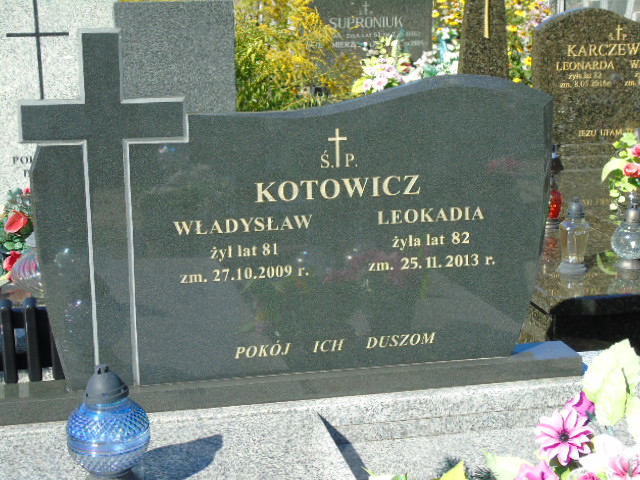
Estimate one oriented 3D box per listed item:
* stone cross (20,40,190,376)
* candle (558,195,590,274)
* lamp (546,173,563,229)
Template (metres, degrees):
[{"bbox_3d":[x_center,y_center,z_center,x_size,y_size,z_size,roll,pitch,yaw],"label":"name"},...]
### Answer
[{"bbox_3d":[-0.475,-0.063,2.572,0.353,0.802,0.080,-3,13,-12],"label":"stone cross"},{"bbox_3d":[0.805,-0.017,3.620,0.098,0.244,0.098,-3,13,-12],"label":"candle"},{"bbox_3d":[0.857,-0.142,4.200,0.062,0.196,0.062,-3,13,-12],"label":"lamp"}]

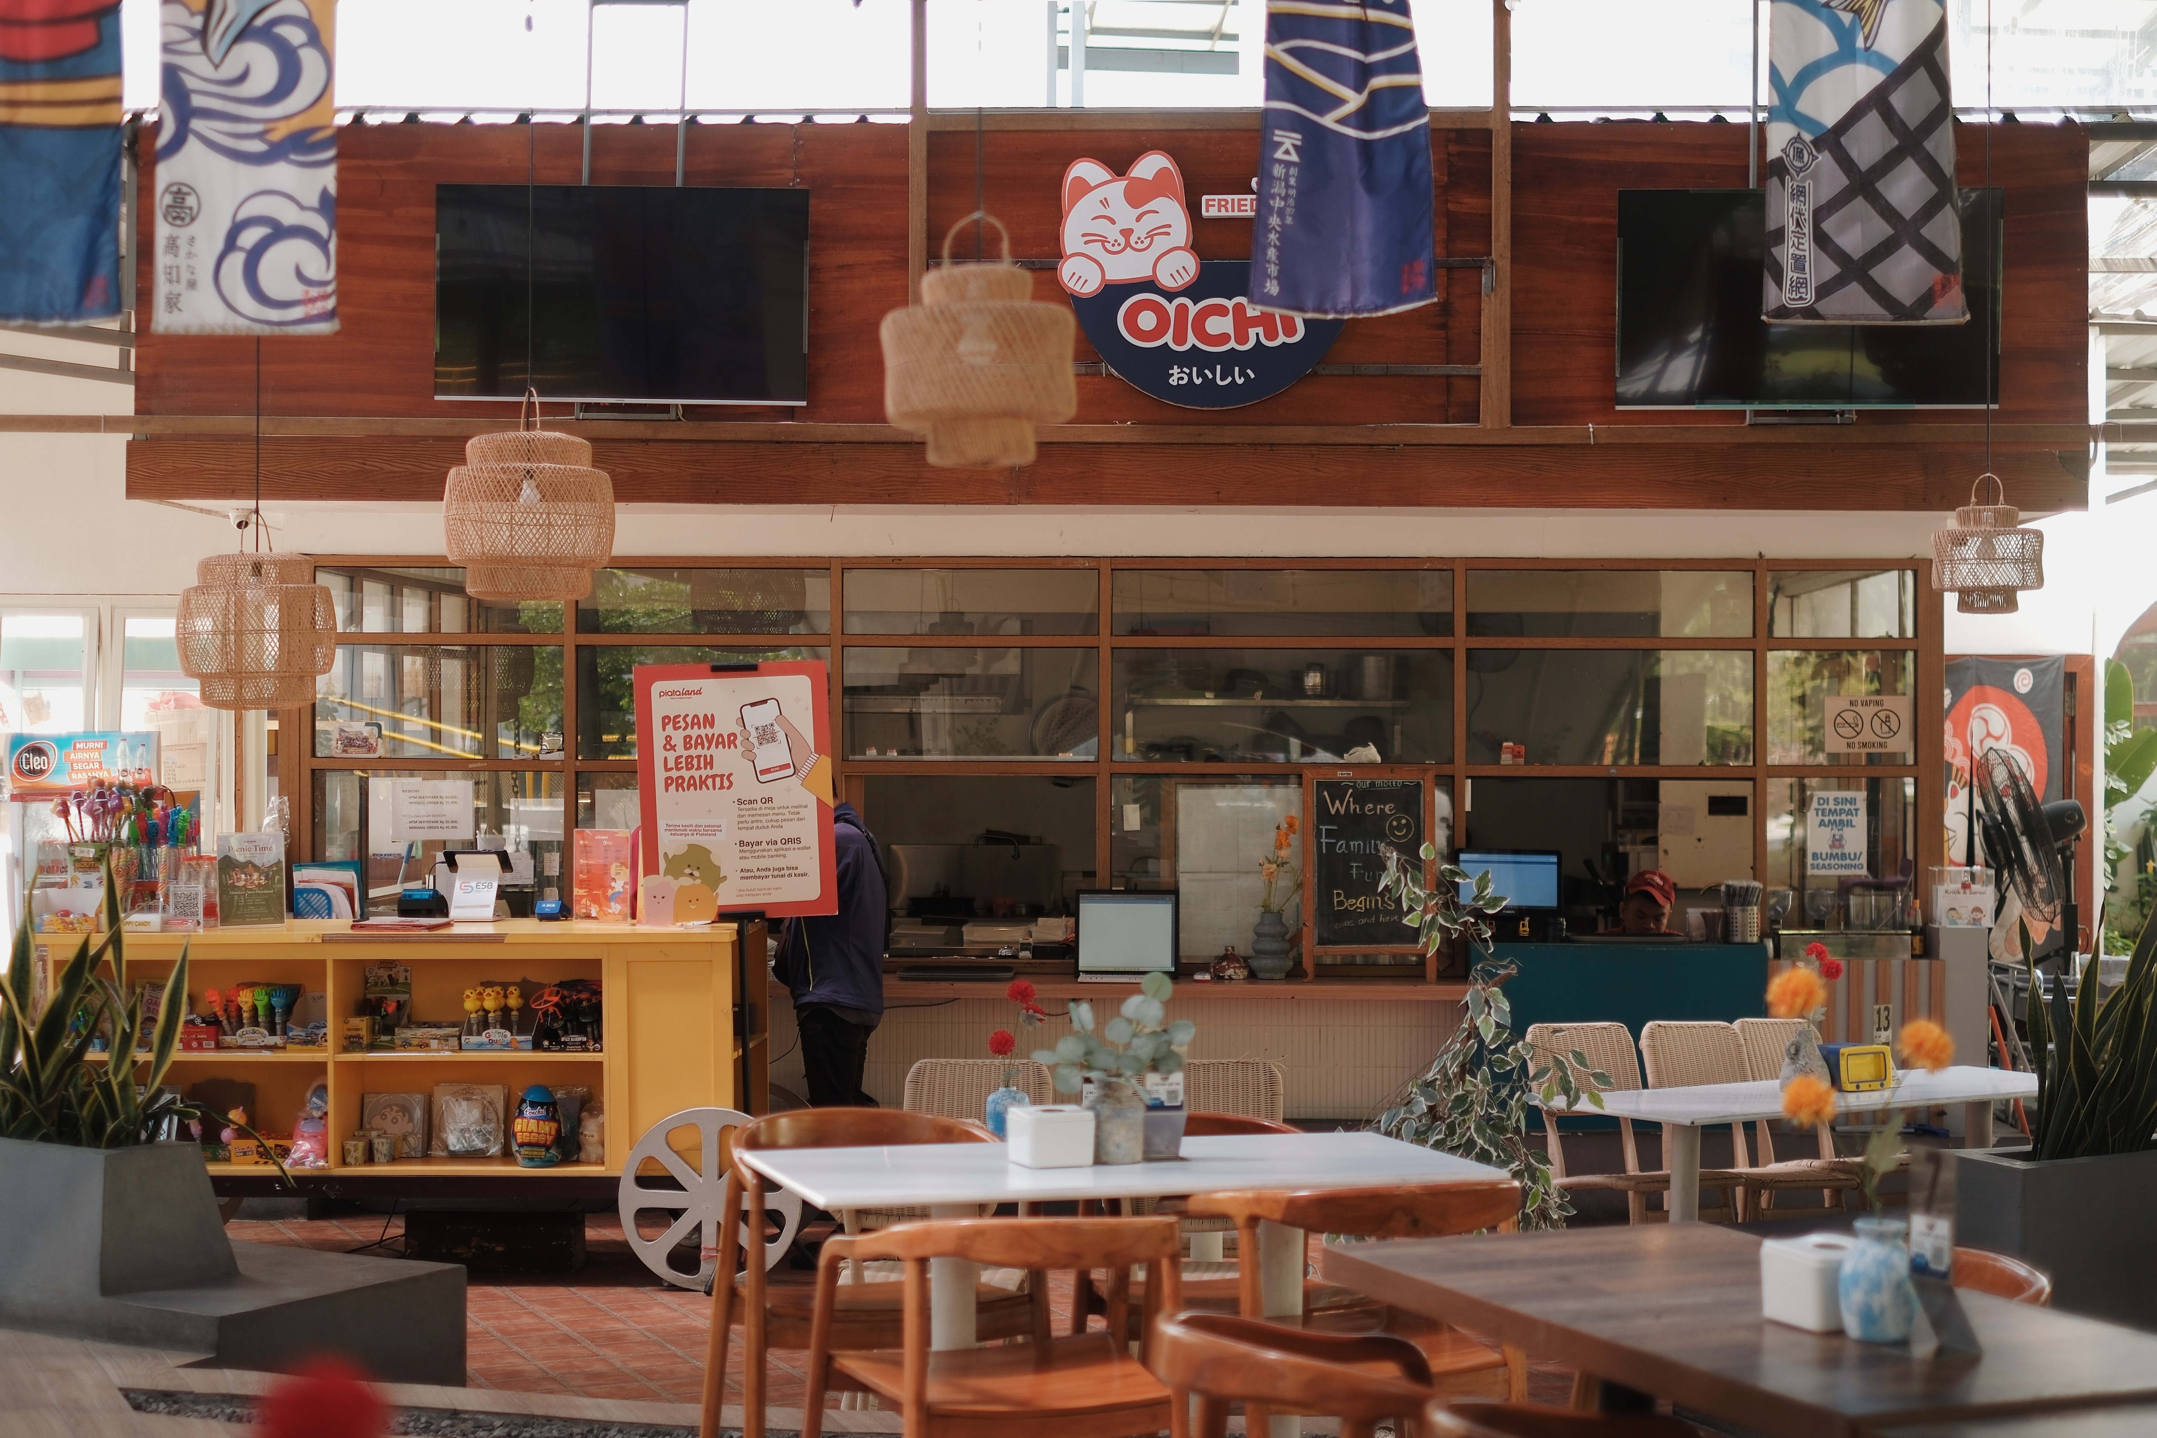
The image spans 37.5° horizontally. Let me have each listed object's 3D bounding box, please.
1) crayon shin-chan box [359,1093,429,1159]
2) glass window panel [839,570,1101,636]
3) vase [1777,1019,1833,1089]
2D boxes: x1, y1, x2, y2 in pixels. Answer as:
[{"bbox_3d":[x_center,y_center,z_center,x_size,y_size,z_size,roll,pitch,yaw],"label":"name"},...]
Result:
[{"bbox_3d":[-2.167,1.291,10.070,0.205,0.210,0.050,0,1,6],"label":"crayon shin-chan box"},{"bbox_3d":[-0.382,-0.412,11.250,0.902,0.240,0.040,0,0,0],"label":"glass window panel"},{"bbox_3d":[1.967,0.927,8.600,0.150,0.200,0.135,0,0,18],"label":"vase"}]

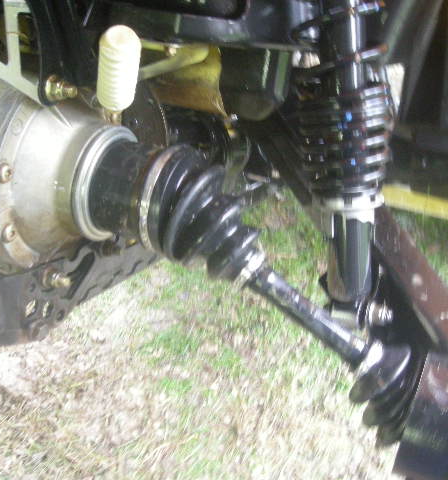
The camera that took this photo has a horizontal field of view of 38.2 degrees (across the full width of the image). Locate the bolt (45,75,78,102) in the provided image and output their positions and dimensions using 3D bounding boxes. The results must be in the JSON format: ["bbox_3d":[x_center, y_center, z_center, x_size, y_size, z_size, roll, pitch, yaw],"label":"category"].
[{"bbox_3d":[-0.139,-0.128,0.555,0.028,0.022,0.022,13,22,29],"label":"bolt"}]

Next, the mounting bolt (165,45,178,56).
[{"bbox_3d":[-0.056,-0.205,0.700,0.009,0.013,0.013,13,22,29],"label":"mounting bolt"}]

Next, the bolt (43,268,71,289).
[{"bbox_3d":[-0.156,0.037,0.605,0.026,0.021,0.021,13,22,29],"label":"bolt"}]

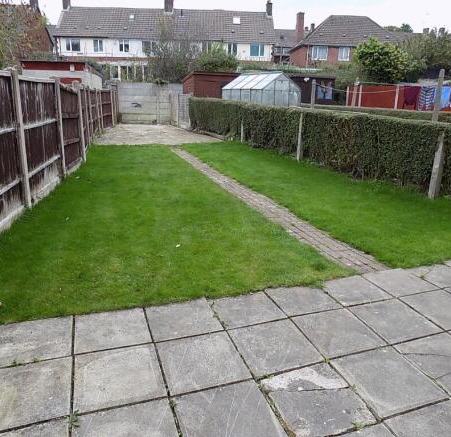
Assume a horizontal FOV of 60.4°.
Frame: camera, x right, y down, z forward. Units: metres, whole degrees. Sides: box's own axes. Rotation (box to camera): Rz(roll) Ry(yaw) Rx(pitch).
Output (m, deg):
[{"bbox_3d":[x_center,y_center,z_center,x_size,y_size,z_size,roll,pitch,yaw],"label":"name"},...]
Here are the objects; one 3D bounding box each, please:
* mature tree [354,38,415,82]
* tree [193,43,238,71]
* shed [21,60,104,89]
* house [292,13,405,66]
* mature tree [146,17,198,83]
[{"bbox_3d":[7.586,-6.895,19.271,3.000,3.860,3.000,1,17,0],"label":"mature tree"},{"bbox_3d":[-0.614,-9.409,25.348,3.100,3.870,3.100,1,17,0],"label":"tree"},{"bbox_3d":[-7.165,-5.620,17.489,2.450,2.400,4.600,-2,18,-10],"label":"shed"},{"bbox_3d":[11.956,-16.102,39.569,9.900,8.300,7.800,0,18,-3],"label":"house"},{"bbox_3d":[-3.259,-9.722,24.219,3.400,5.240,3.400,1,17,0],"label":"mature tree"}]

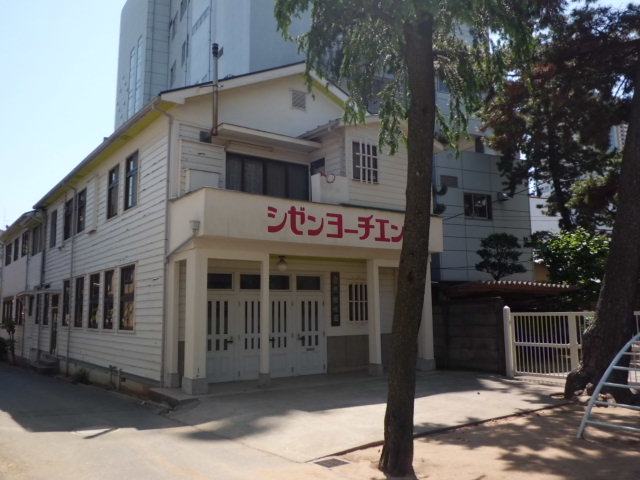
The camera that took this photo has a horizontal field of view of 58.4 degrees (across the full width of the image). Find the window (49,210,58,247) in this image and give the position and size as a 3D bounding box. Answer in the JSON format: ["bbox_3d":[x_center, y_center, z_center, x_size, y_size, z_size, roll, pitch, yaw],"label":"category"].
[{"bbox_3d":[-10.538,-0.415,22.687,0.120,1.484,1.212,4,-9,-35],"label":"window"}]

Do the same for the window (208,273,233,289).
[{"bbox_3d":[-2.493,1.027,14.043,0.767,0.376,0.100,4,-9,-35],"label":"window"}]

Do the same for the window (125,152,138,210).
[{"bbox_3d":[-5.211,-1.622,15.862,0.120,1.519,1.076,4,-9,-35],"label":"window"}]

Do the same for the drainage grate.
[{"bbox_3d":[0.134,2.509,6.404,0.291,0.040,0.267,4,-9,-35],"label":"drainage grate"}]

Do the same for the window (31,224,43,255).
[{"bbox_3d":[-13.706,-0.021,27.772,0.120,1.411,2.472,4,-9,-35],"label":"window"}]

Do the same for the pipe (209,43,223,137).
[{"bbox_3d":[-2.499,-3.618,13.736,0.200,2.318,0.200,5,-9,-35],"label":"pipe"}]

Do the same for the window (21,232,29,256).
[{"bbox_3d":[-15.744,0.245,30.641,0.120,1.277,2.112,4,-9,-35],"label":"window"}]

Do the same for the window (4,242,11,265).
[{"bbox_3d":[-17.495,0.796,32.155,0.120,1.193,1.940,4,-9,-35],"label":"window"}]

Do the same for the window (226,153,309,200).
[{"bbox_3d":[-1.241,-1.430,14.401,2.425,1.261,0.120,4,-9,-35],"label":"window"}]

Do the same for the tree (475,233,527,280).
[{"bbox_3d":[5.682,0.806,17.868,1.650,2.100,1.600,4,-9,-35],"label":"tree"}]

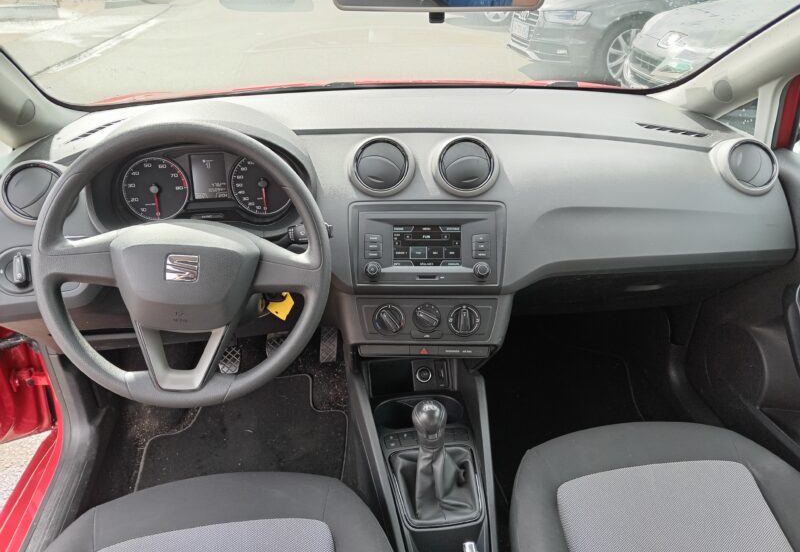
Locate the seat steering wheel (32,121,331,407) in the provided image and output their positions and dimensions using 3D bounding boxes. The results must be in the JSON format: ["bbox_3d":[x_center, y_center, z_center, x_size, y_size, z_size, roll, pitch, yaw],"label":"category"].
[{"bbox_3d":[-0.277,-0.014,0.768,0.372,0.370,0.105,2,1,-5],"label":"seat steering wheel"}]

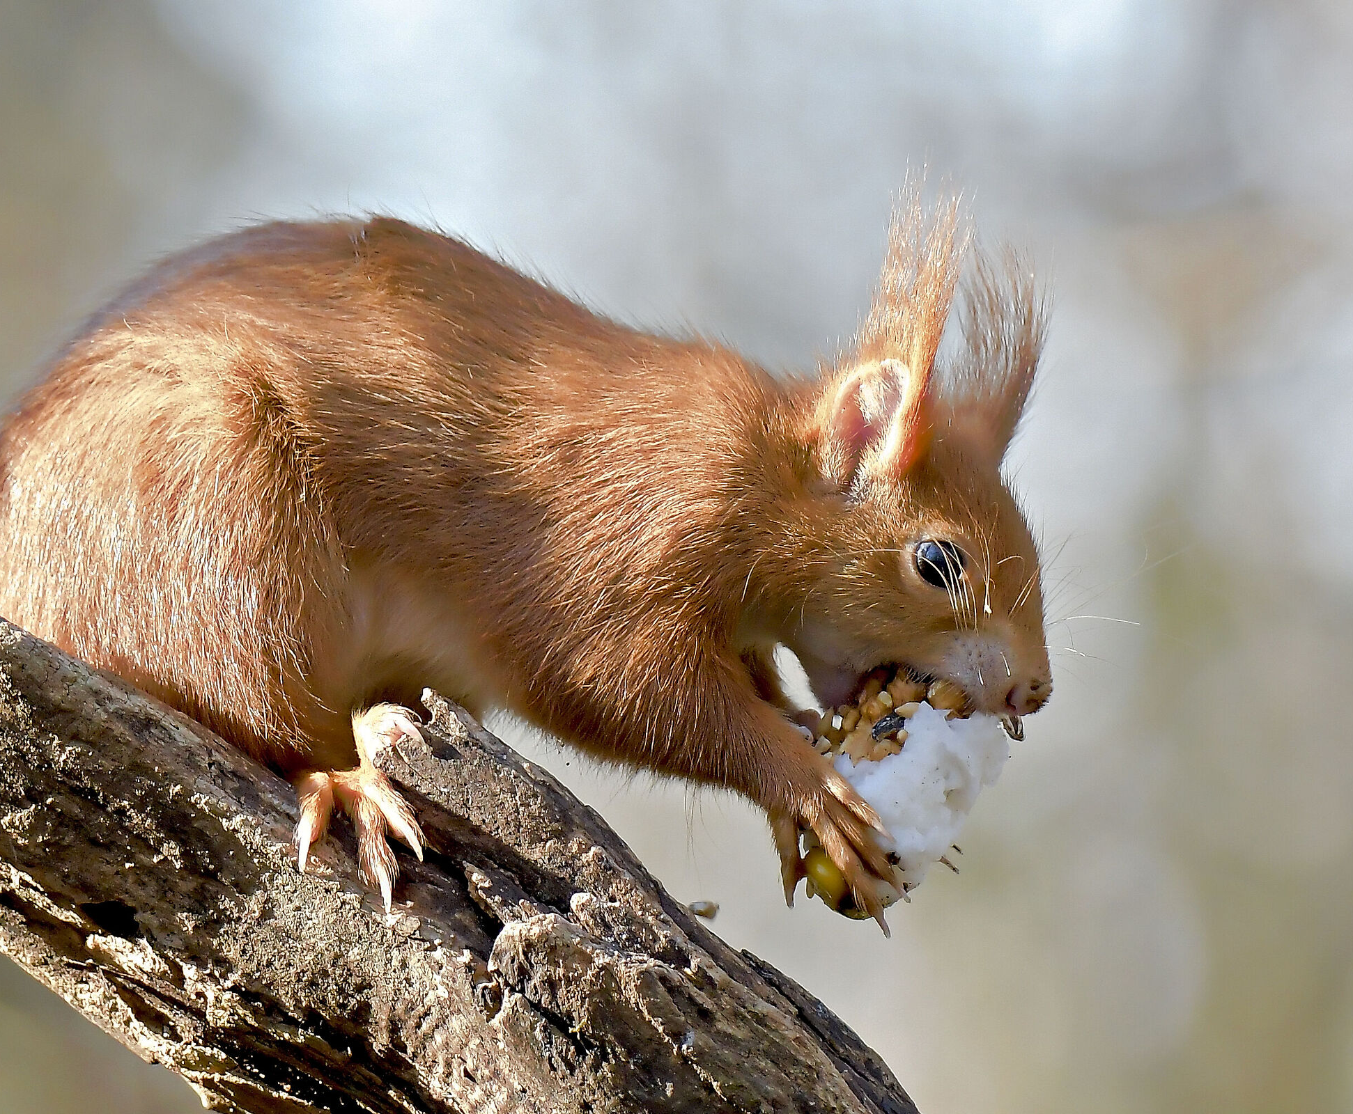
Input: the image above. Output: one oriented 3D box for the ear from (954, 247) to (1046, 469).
[{"bbox_3d":[0.053,-0.033,2.972,0.012,0.034,0.007,5,-5,30],"label":"ear"}]

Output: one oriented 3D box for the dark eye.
[{"bbox_3d":[0.043,0.001,2.950,0.009,0.008,0.006,2,-3,9],"label":"dark eye"}]

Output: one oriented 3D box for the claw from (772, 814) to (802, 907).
[{"bbox_3d":[0.018,0.050,2.952,0.004,0.015,0.004,-7,0,-9],"label":"claw"}]

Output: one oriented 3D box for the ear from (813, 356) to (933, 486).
[{"bbox_3d":[0.032,-0.022,2.952,0.015,0.019,0.009,10,3,20],"label":"ear"}]

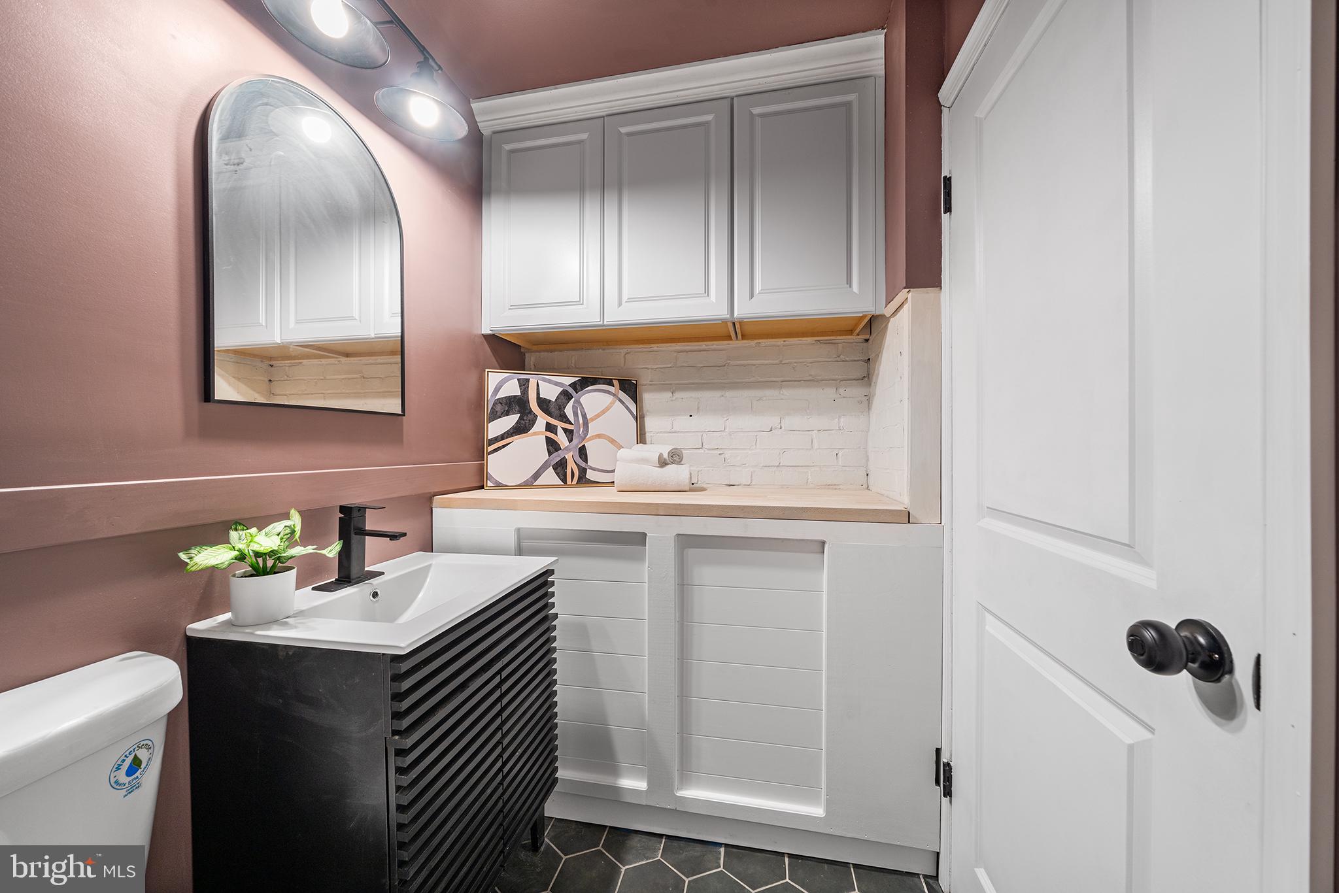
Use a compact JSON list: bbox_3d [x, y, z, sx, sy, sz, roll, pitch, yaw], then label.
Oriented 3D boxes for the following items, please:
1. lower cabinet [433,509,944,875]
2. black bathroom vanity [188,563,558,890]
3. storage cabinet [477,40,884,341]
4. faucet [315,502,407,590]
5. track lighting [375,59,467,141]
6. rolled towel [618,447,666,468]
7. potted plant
[{"bbox_3d":[0.028,0.661,1.603,1.521,0.986,0.564,0,0,10],"label":"lower cabinet"},{"bbox_3d":[-0.613,0.744,1.072,0.453,0.827,0.593,0,0,10],"label":"black bathroom vanity"},{"bbox_3d":[0.008,-0.859,1.696,1.449,0.845,0.365,0,0,10],"label":"storage cabinet"},{"bbox_3d":[-0.734,0.239,1.099,0.195,0.189,0.152,0,0,10],"label":"faucet"},{"bbox_3d":[-0.640,-0.928,1.165,0.218,0.165,0.218,0,0,10],"label":"track lighting"},{"bbox_3d":[-0.106,0.042,1.700,0.175,0.070,0.060,0,0,30],"label":"rolled towel"},{"bbox_3d":[-0.781,0.232,0.888,0.190,0.206,0.280,0,0,10],"label":"potted plant"}]

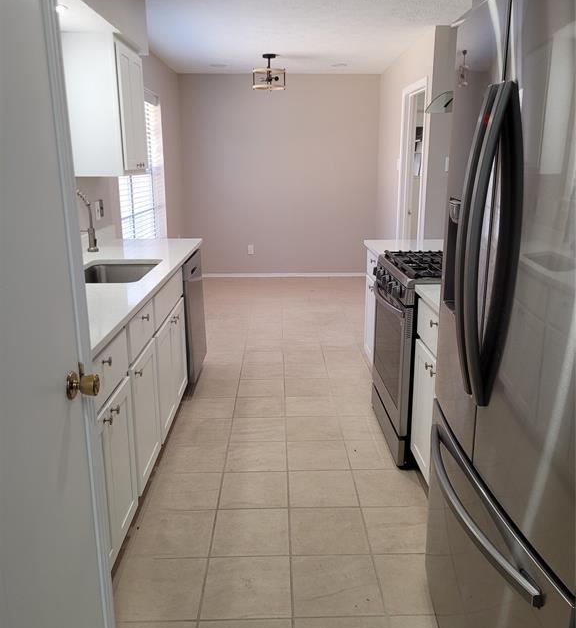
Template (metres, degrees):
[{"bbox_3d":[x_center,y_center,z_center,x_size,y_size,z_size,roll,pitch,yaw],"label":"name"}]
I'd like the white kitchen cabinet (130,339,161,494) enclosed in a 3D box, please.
[{"bbox_3d":[-0.883,0.427,2.502,0.560,0.560,0.460,-1,15,-1],"label":"white kitchen cabinet"}]

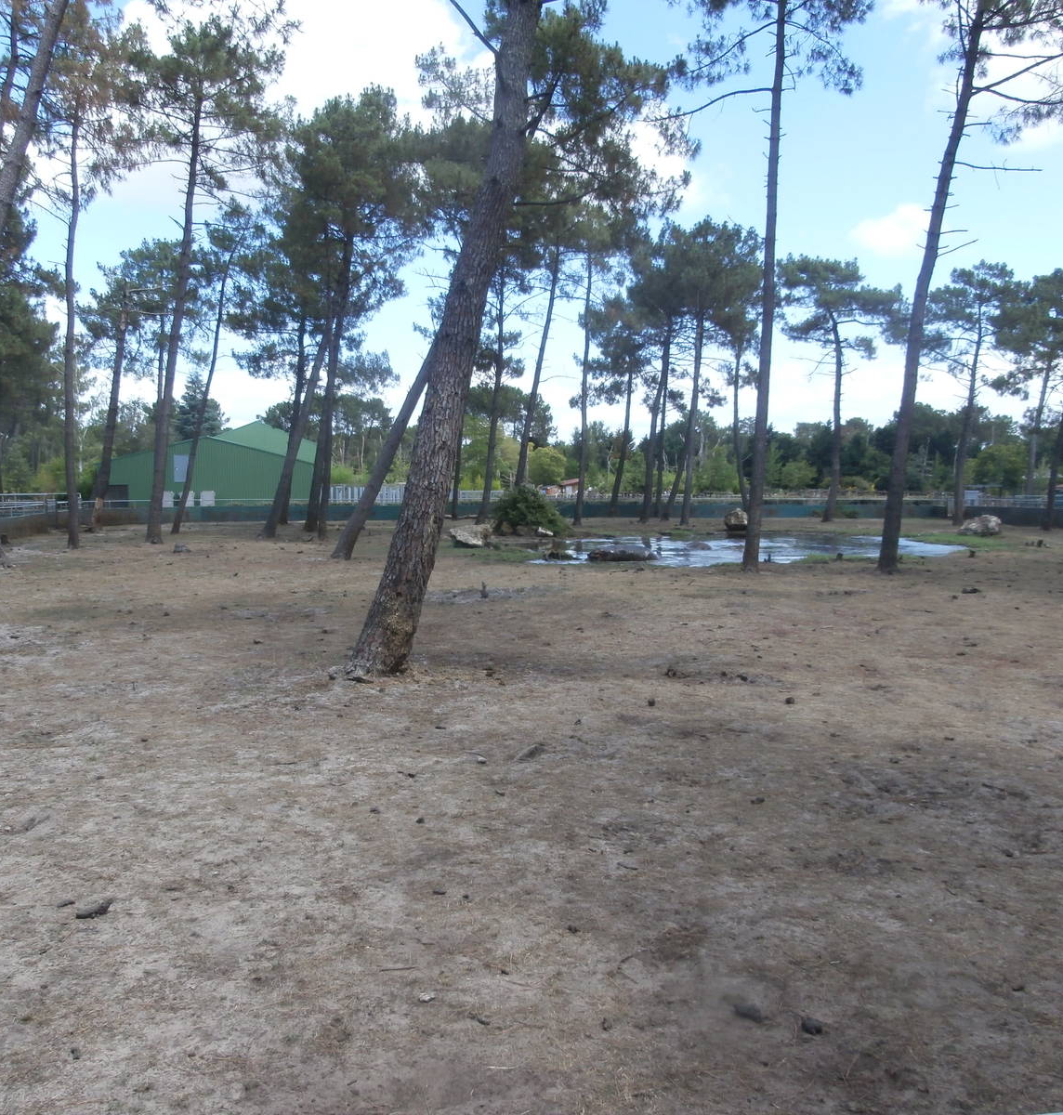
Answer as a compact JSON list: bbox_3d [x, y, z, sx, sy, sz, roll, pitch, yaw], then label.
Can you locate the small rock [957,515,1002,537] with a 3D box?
[{"bbox_3d":[21.439,-1.512,49.320,2.050,0.900,1.400,2,5,23],"label":"small rock"}]

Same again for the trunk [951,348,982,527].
[{"bbox_3d":[20.606,-5.673,48.767,0.606,8.332,0.496,7,6,22],"label":"trunk"}]

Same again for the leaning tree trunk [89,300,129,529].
[{"bbox_3d":[-18.665,-6.330,45.748,0.616,10.148,0.514,7,1,-23],"label":"leaning tree trunk"}]

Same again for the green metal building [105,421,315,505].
[{"bbox_3d":[-27.805,-7.974,86.772,16.500,6.900,15.000,-2,5,-20],"label":"green metal building"}]

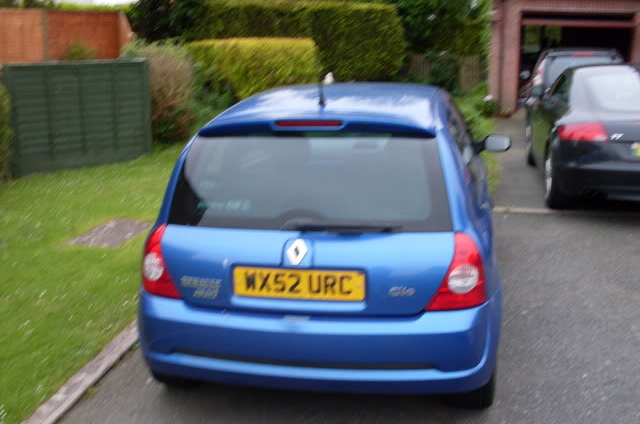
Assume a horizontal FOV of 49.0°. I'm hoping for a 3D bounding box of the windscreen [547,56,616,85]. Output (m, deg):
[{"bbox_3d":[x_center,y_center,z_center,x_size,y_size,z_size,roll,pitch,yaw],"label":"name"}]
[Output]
[{"bbox_3d":[4.296,-2.267,11.500,1.200,0.520,0.120,3,-11,13],"label":"windscreen"}]

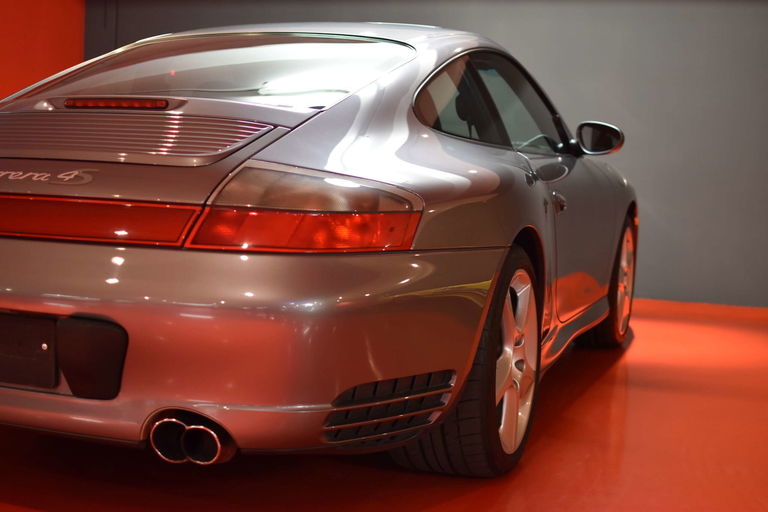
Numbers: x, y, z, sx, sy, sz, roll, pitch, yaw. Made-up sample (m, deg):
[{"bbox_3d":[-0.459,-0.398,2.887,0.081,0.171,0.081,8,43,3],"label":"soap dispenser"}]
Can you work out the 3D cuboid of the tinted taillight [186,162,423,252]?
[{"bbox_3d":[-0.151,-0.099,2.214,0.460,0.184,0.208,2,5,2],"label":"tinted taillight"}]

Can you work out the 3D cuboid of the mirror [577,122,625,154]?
[{"bbox_3d":[0.830,-0.455,4.255,0.190,0.130,0.110,4,5,20],"label":"mirror"}]

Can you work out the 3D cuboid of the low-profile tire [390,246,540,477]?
[{"bbox_3d":[0.226,0.271,3.016,0.298,0.632,0.634,4,5,20],"label":"low-profile tire"}]

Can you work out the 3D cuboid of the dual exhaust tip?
[{"bbox_3d":[-0.362,0.353,2.167,0.152,0.082,0.120,4,5,20],"label":"dual exhaust tip"}]

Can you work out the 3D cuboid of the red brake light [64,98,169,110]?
[{"bbox_3d":[-0.654,-0.374,2.727,0.297,0.030,0.035,4,5,20],"label":"red brake light"}]

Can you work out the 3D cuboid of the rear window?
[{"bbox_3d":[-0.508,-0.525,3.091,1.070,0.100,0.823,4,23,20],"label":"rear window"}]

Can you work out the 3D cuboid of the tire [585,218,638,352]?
[{"bbox_3d":[1.030,0.107,5.218,0.228,0.635,0.637,4,5,20],"label":"tire"}]

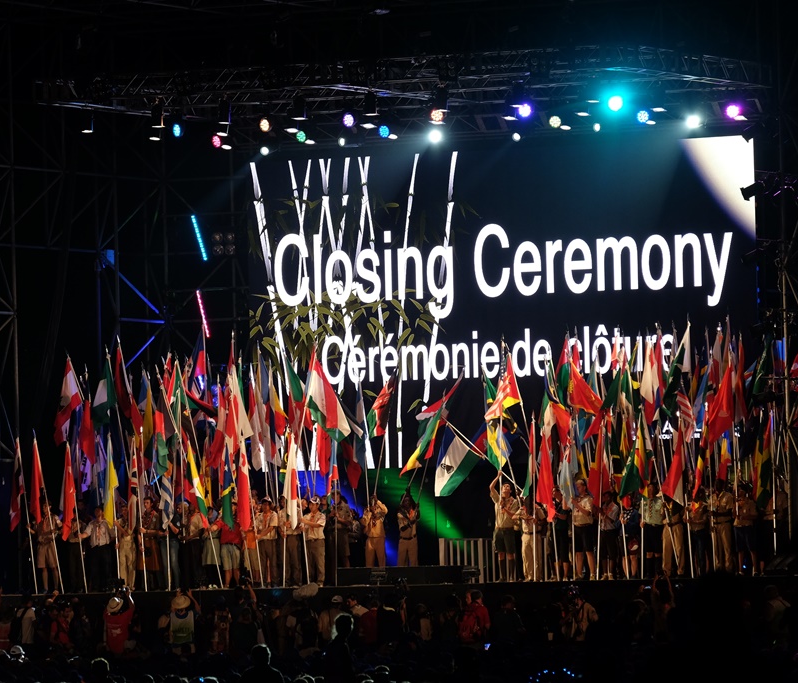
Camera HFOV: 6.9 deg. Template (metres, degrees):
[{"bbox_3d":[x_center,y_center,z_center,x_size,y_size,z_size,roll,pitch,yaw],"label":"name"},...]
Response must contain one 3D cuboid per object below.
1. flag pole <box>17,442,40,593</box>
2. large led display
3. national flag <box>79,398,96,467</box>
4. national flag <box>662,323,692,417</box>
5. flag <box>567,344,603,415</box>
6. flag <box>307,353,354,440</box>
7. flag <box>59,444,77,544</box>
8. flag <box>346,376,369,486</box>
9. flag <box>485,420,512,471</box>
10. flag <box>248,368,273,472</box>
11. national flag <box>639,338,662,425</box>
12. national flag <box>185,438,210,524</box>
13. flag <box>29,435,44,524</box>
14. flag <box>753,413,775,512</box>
[{"bbox_3d":[-7.018,3.303,126.050,0.040,2.994,0.040,-7,-2,0],"label":"flag pole"},{"bbox_3d":[2.136,-0.696,133.500,11.200,6.350,0.300,-2,-2,26],"label":"large led display"},{"bbox_3d":[-5.973,1.726,127.643,0.307,1.266,0.220,-1,-2,9],"label":"national flag"},{"bbox_3d":[5.043,0.491,120.979,0.545,1.672,0.350,-2,-3,11],"label":"national flag"},{"bbox_3d":[3.390,0.691,121.000,0.680,1.280,0.400,-2,-2,12],"label":"flag"},{"bbox_3d":[-1.266,0.998,123.000,0.850,1.650,0.400,-2,-2,12],"label":"flag"},{"bbox_3d":[-6.245,2.853,125.779,0.340,1.814,0.250,-1,-2,9],"label":"flag"},{"bbox_3d":[-0.810,1.797,130.000,0.405,2.137,0.350,-2,-2,12],"label":"flag"},{"bbox_3d":[1.888,1.954,126.300,0.430,0.975,0.350,-2,-2,12],"label":"flag"},{"bbox_3d":[-2.640,1.506,126.907,0.496,1.983,0.280,-1,-2,9],"label":"flag"},{"bbox_3d":[4.836,0.769,128.000,0.364,1.644,0.320,-2,-2,12],"label":"national flag"},{"bbox_3d":[-3.718,2.602,122.838,0.443,1.624,0.300,-2,-3,11],"label":"national flag"},{"bbox_3d":[-6.978,2.657,128.140,0.255,1.733,0.240,-1,-2,12],"label":"flag"},{"bbox_3d":[6.726,2.171,122.490,0.354,1.803,0.280,-1,-2,12],"label":"flag"}]

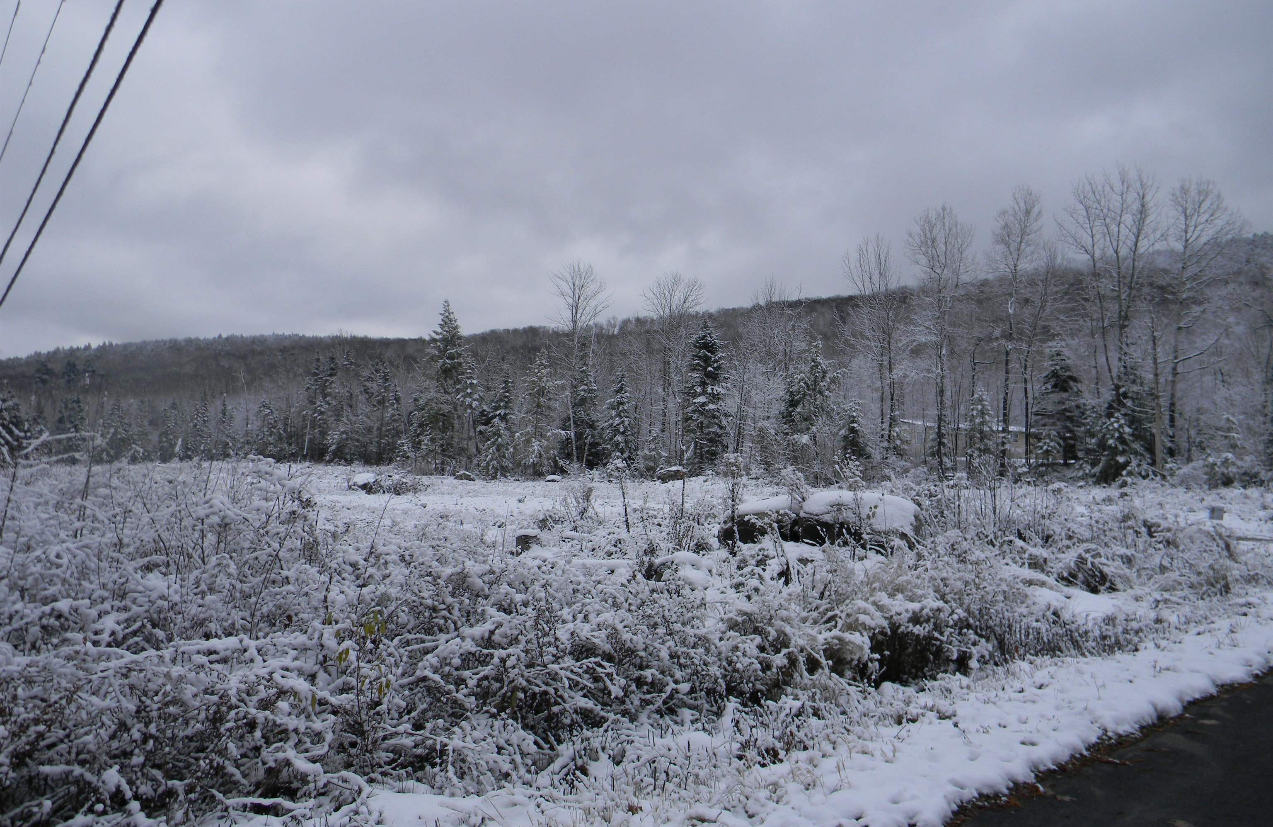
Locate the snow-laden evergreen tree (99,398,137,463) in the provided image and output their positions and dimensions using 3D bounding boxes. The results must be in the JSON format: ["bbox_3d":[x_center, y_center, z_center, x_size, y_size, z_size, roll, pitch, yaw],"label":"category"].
[{"bbox_3d":[-41.341,1.426,82.000,2.800,5.400,2.800,1,-2,-27],"label":"snow-laden evergreen tree"}]

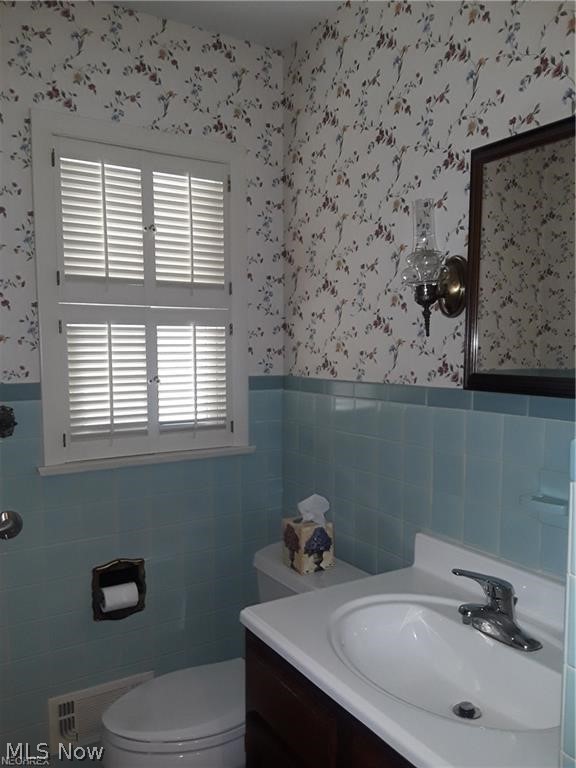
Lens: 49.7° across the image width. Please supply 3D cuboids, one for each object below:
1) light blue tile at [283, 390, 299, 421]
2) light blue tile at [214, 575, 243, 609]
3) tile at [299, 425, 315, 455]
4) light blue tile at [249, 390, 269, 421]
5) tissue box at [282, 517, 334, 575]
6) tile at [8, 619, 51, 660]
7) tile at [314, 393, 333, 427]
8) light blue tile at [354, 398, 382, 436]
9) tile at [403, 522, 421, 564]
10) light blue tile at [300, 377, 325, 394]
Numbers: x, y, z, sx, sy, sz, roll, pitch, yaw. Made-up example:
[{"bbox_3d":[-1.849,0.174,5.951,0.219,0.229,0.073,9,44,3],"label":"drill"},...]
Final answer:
[{"bbox_3d":[0.011,0.078,2.224,0.010,0.108,0.099,-2,4,-32],"label":"light blue tile"},{"bbox_3d":[-0.213,0.729,2.176,0.108,0.107,0.010,-2,4,-32],"label":"light blue tile"},{"bbox_3d":[0.064,0.191,2.138,0.010,0.107,0.107,-2,4,-32],"label":"tile"},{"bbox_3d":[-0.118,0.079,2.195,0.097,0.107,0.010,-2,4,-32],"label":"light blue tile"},{"bbox_3d":[0.063,0.489,1.910,0.115,0.138,0.115,-2,4,-32],"label":"tissue box"},{"bbox_3d":[-0.771,0.752,1.832,0.108,0.107,0.010,-2,4,-32],"label":"tile"},{"bbox_3d":[0.123,0.091,2.046,0.010,0.108,0.108,-2,4,-32],"label":"tile"},{"bbox_3d":[0.239,0.102,1.861,0.010,0.108,0.108,-2,4,-32],"label":"light blue tile"},{"bbox_3d":[0.354,0.440,1.695,0.010,0.108,0.108,-2,4,-32],"label":"tile"},{"bbox_3d":[0.085,0.004,2.092,0.010,0.053,0.152,-2,4,-32],"label":"light blue tile"}]

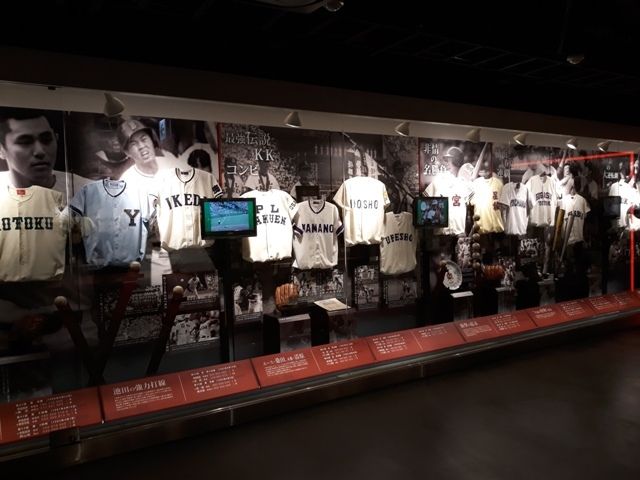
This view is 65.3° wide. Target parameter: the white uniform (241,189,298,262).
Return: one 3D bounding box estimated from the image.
[{"bbox_3d":[-0.467,-0.122,4.272,0.575,0.620,0.180,-3,3,-30],"label":"white uniform"}]

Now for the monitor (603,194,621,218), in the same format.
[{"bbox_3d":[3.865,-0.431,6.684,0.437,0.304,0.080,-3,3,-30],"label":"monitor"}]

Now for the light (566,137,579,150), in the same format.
[{"bbox_3d":[3.006,-1.157,5.959,0.130,0.140,0.140,-3,3,-30],"label":"light"}]

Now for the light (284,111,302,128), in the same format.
[{"bbox_3d":[-0.224,-0.986,4.079,0.130,0.140,0.140,-2,3,0],"label":"light"}]

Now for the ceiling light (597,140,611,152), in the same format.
[{"bbox_3d":[3.580,-1.179,6.293,0.130,0.140,0.140,-3,3,-30],"label":"ceiling light"}]

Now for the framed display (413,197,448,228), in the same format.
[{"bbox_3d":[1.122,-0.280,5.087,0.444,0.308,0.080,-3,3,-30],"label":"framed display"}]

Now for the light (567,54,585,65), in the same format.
[{"bbox_3d":[1.961,-1.385,3.831,0.125,0.095,0.125,-3,3,-30],"label":"light"}]

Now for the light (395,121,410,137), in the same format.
[{"bbox_3d":[0.766,-1.033,4.655,0.130,0.140,0.140,-3,3,-30],"label":"light"}]

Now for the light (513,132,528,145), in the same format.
[{"bbox_3d":[2.202,-1.109,5.491,0.130,0.140,0.140,-3,3,-30],"label":"light"}]

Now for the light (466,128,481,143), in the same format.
[{"bbox_3d":[1.580,-1.079,5.129,0.130,0.140,0.140,-3,3,-30],"label":"light"}]

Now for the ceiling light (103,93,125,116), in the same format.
[{"bbox_3d":[-1.399,-0.922,3.394,0.130,0.140,0.140,-3,3,-30],"label":"ceiling light"}]

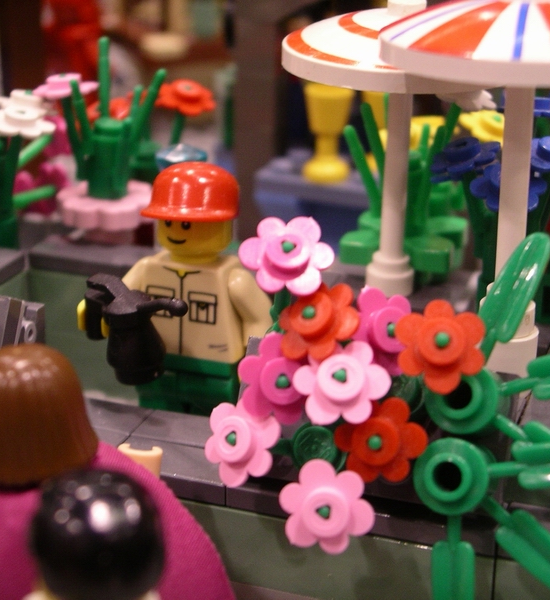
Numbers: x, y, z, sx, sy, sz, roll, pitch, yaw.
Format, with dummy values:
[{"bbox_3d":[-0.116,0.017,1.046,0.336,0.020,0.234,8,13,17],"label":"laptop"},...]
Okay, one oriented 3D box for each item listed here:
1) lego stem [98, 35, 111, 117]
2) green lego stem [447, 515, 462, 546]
[{"bbox_3d":[-0.027,-0.035,0.226,0.002,0.013,0.002,0,7,0],"label":"lego stem"},{"bbox_3d":[0.019,0.025,0.153,0.001,0.003,0.001,0,0,0],"label":"green lego stem"}]

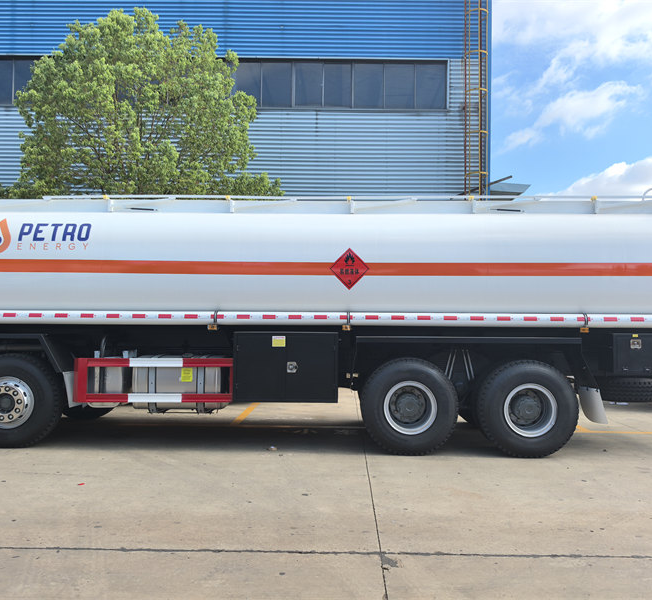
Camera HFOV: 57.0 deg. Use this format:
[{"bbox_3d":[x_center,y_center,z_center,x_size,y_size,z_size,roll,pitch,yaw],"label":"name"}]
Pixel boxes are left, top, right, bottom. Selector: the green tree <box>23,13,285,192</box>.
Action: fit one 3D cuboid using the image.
[{"bbox_3d":[-4.331,-2.590,14.536,6.100,8.800,5.900,1,-1,0],"label":"green tree"}]

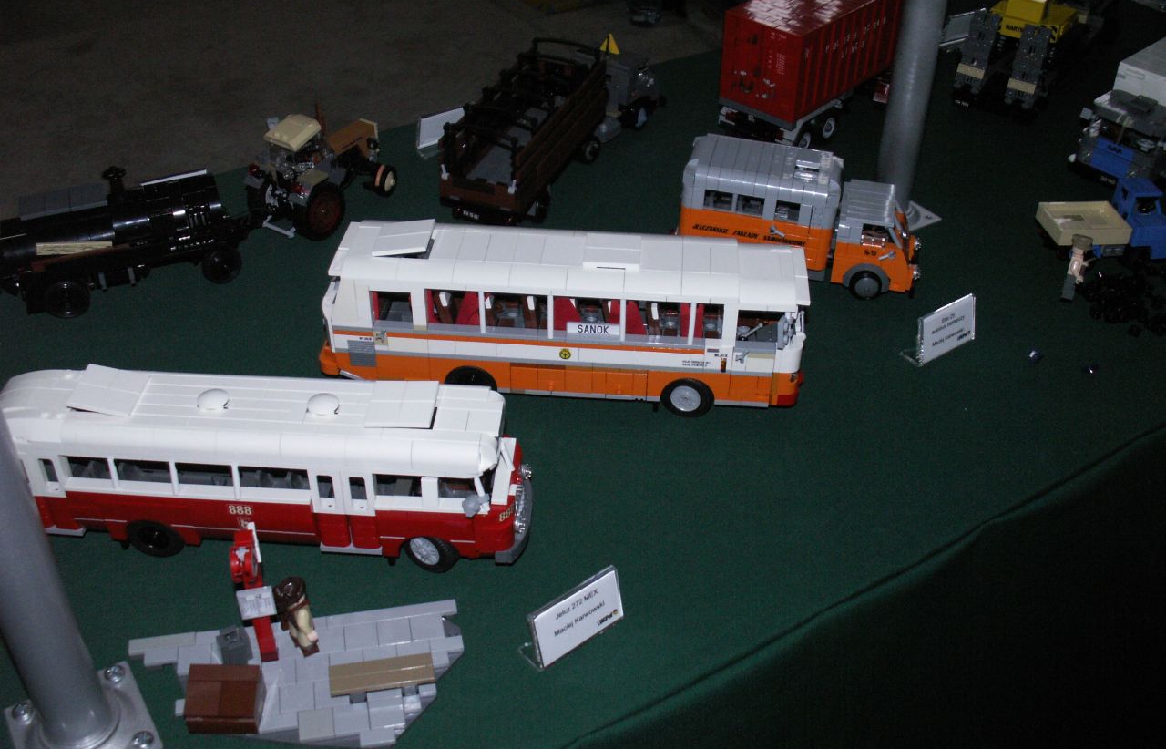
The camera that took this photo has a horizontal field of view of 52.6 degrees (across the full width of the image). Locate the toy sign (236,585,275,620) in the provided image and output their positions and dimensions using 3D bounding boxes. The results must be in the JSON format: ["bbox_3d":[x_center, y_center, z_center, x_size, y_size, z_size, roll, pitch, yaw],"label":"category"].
[{"bbox_3d":[-0.144,0.100,0.522,0.016,0.016,0.004,-8,38,-13],"label":"toy sign"}]

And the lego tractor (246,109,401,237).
[{"bbox_3d":[-0.198,-0.155,0.877,0.059,0.080,0.112,22,42,25],"label":"lego tractor"}]

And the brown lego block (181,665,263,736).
[{"bbox_3d":[-0.159,0.143,0.522,0.032,0.020,0.024,0,37,-3],"label":"brown lego block"}]

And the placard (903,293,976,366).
[{"bbox_3d":[0.233,-0.031,0.762,0.056,0.033,0.015,-22,44,-28],"label":"placard"}]

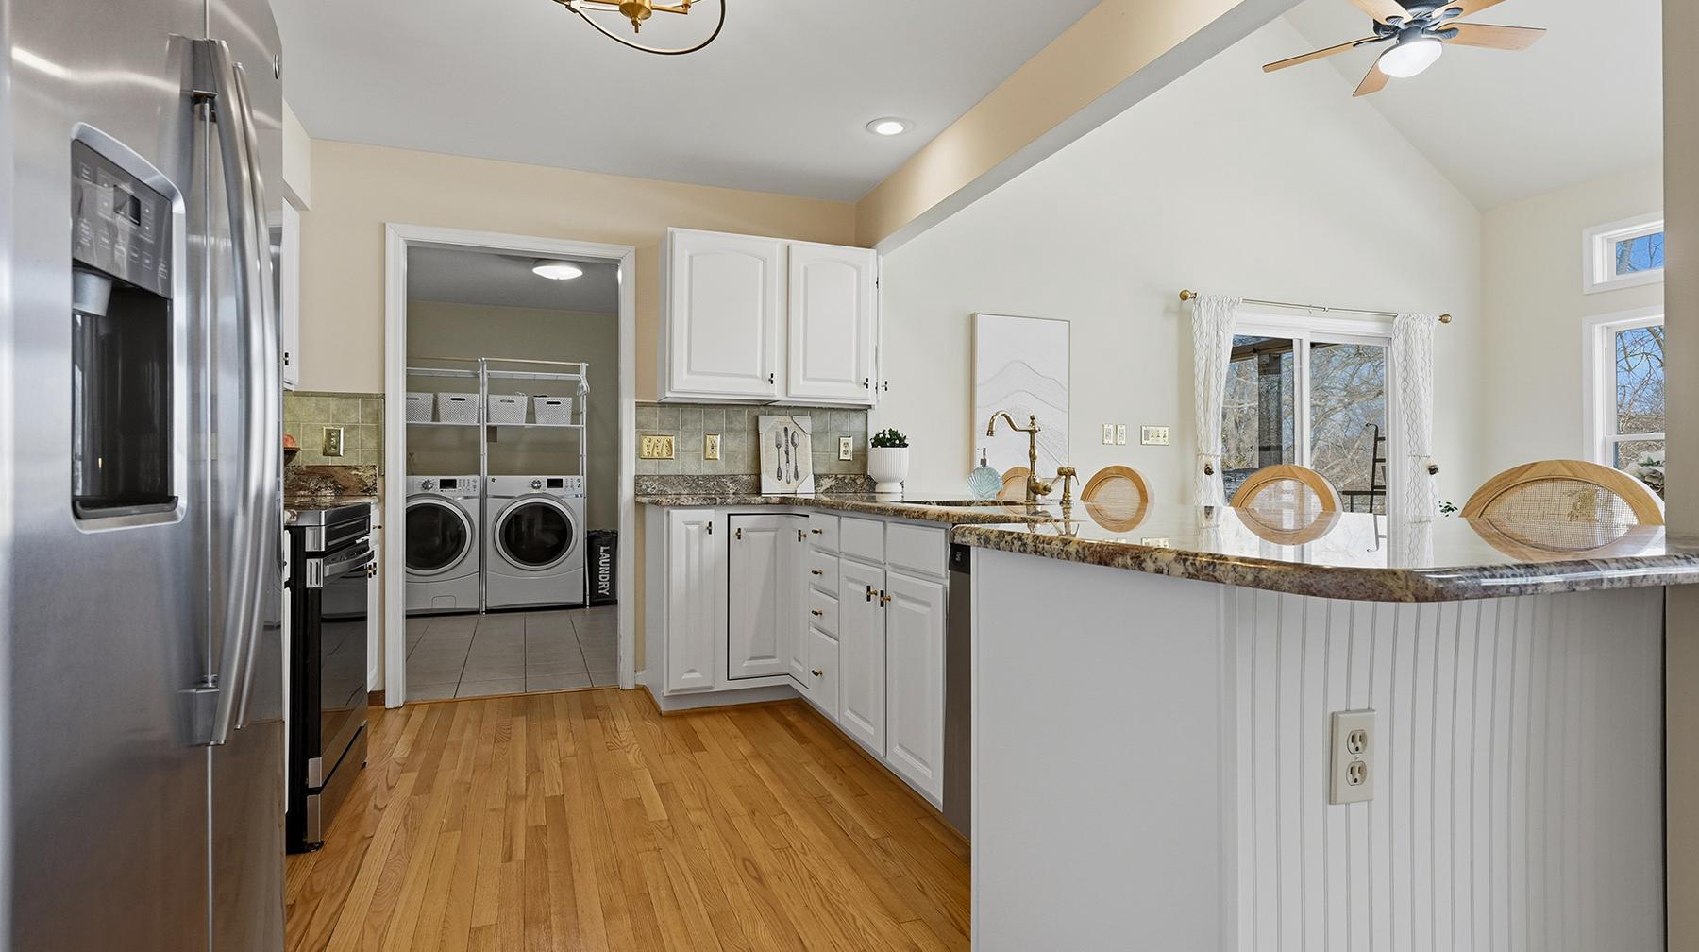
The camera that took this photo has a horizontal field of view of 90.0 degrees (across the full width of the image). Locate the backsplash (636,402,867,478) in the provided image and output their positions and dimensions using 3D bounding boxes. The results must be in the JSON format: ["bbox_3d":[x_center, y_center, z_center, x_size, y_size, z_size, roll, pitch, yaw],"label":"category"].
[{"bbox_3d":[-0.463,-0.176,4.238,1.185,0.353,0.025,0,0,-21],"label":"backsplash"}]

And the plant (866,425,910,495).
[{"bbox_3d":[0.199,-0.074,4.320,0.210,0.338,0.210,0,0,0],"label":"plant"}]

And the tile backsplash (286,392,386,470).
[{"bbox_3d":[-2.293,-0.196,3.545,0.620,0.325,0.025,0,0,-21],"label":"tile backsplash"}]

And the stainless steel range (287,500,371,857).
[{"bbox_3d":[-1.868,0.550,2.534,0.700,0.925,0.762,0,0,-21],"label":"stainless steel range"}]

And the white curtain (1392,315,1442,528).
[{"bbox_3d":[3.860,-0.046,5.792,0.460,2.090,0.120,0,0,-21],"label":"white curtain"}]

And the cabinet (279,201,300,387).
[{"bbox_3d":[-2.329,-0.728,3.173,0.330,0.750,0.685,0,0,-21],"label":"cabinet"}]

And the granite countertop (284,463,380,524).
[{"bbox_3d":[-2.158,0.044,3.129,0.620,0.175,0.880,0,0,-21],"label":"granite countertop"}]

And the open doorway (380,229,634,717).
[{"bbox_3d":[-1.527,-0.037,3.892,1.050,2.098,0.140,0,0,-21],"label":"open doorway"}]

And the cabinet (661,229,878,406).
[{"bbox_3d":[-0.388,-0.728,4.100,1.012,0.750,0.325,0,0,-21],"label":"cabinet"}]

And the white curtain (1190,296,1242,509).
[{"bbox_3d":[2.237,-0.051,5.177,0.390,2.100,0.120,0,0,-21],"label":"white curtain"}]

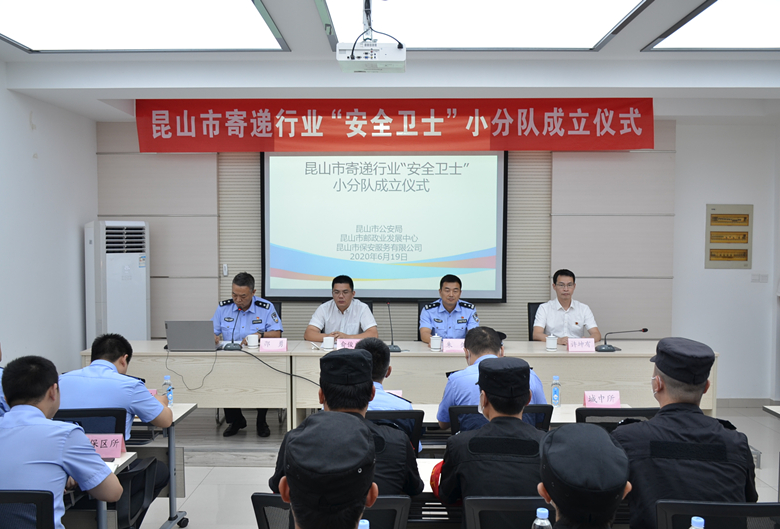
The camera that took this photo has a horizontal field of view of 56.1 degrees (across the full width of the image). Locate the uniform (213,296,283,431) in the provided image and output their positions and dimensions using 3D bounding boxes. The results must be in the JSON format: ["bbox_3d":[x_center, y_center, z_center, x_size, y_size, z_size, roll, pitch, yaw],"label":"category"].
[{"bbox_3d":[-1.246,0.802,6.286,0.590,1.037,0.680,0,2,3],"label":"uniform"}]

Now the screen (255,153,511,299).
[{"bbox_3d":[-0.050,-0.441,7.270,2.450,1.652,0.060,0,2,1],"label":"screen"}]

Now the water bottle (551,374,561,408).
[{"bbox_3d":[1.025,0.783,4.550,0.060,0.192,0.060,0,2,1],"label":"water bottle"}]

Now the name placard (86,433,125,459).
[{"bbox_3d":[-1.355,0.847,3.436,0.210,0.100,0.080,0,2,1],"label":"name placard"}]

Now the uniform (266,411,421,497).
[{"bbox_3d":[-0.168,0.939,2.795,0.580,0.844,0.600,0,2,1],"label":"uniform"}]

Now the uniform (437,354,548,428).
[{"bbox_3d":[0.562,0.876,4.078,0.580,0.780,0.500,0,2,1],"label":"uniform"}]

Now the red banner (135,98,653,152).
[{"bbox_3d":[0.035,-1.302,6.701,4.745,0.540,0.030,0,2,1],"label":"red banner"}]

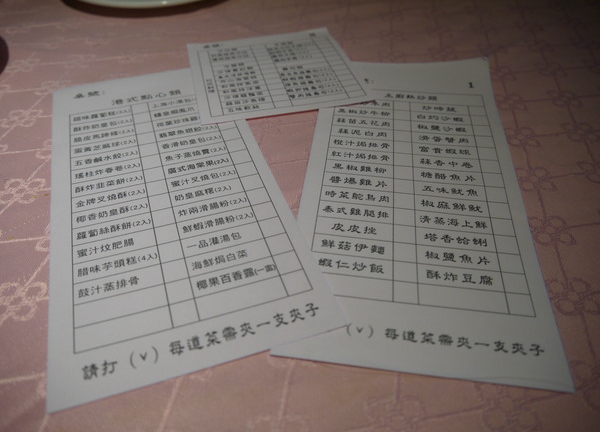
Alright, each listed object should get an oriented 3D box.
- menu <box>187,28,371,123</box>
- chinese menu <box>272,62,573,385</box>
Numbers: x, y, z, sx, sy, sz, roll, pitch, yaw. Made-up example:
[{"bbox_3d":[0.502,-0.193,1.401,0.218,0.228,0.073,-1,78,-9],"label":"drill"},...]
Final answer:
[{"bbox_3d":[-0.017,-0.096,0.311,0.101,0.004,0.104,-10,45,-10],"label":"menu"},{"bbox_3d":[0.054,-0.024,0.236,0.101,0.005,0.212,6,45,6],"label":"chinese menu"}]

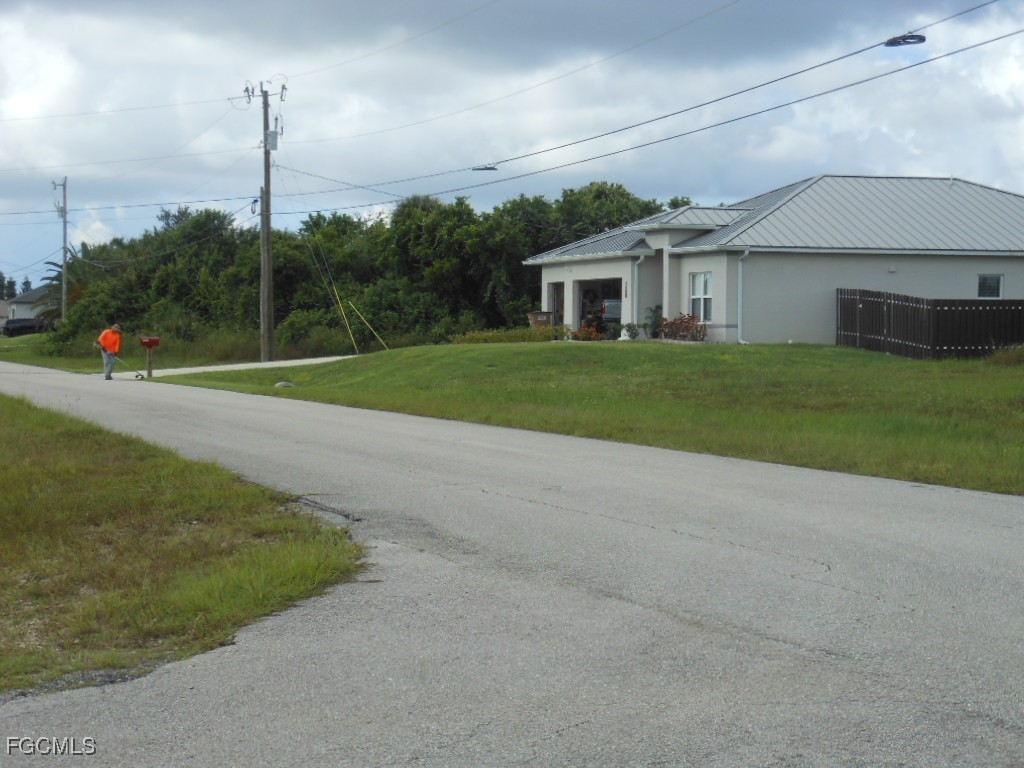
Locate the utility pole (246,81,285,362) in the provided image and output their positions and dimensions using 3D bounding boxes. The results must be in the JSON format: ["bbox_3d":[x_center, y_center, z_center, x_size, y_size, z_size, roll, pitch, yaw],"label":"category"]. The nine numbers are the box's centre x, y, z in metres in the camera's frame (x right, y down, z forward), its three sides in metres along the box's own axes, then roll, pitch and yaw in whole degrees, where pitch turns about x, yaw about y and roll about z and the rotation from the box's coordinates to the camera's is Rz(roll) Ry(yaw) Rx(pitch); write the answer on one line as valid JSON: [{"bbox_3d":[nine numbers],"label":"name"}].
[{"bbox_3d":[-9.320,-6.163,85.000,1.350,10.600,0.700,0,1,-18],"label":"utility pole"}]

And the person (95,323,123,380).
[{"bbox_3d":[-11.920,-0.947,66.500,0.600,1.680,0.680,1,2,41],"label":"person"}]

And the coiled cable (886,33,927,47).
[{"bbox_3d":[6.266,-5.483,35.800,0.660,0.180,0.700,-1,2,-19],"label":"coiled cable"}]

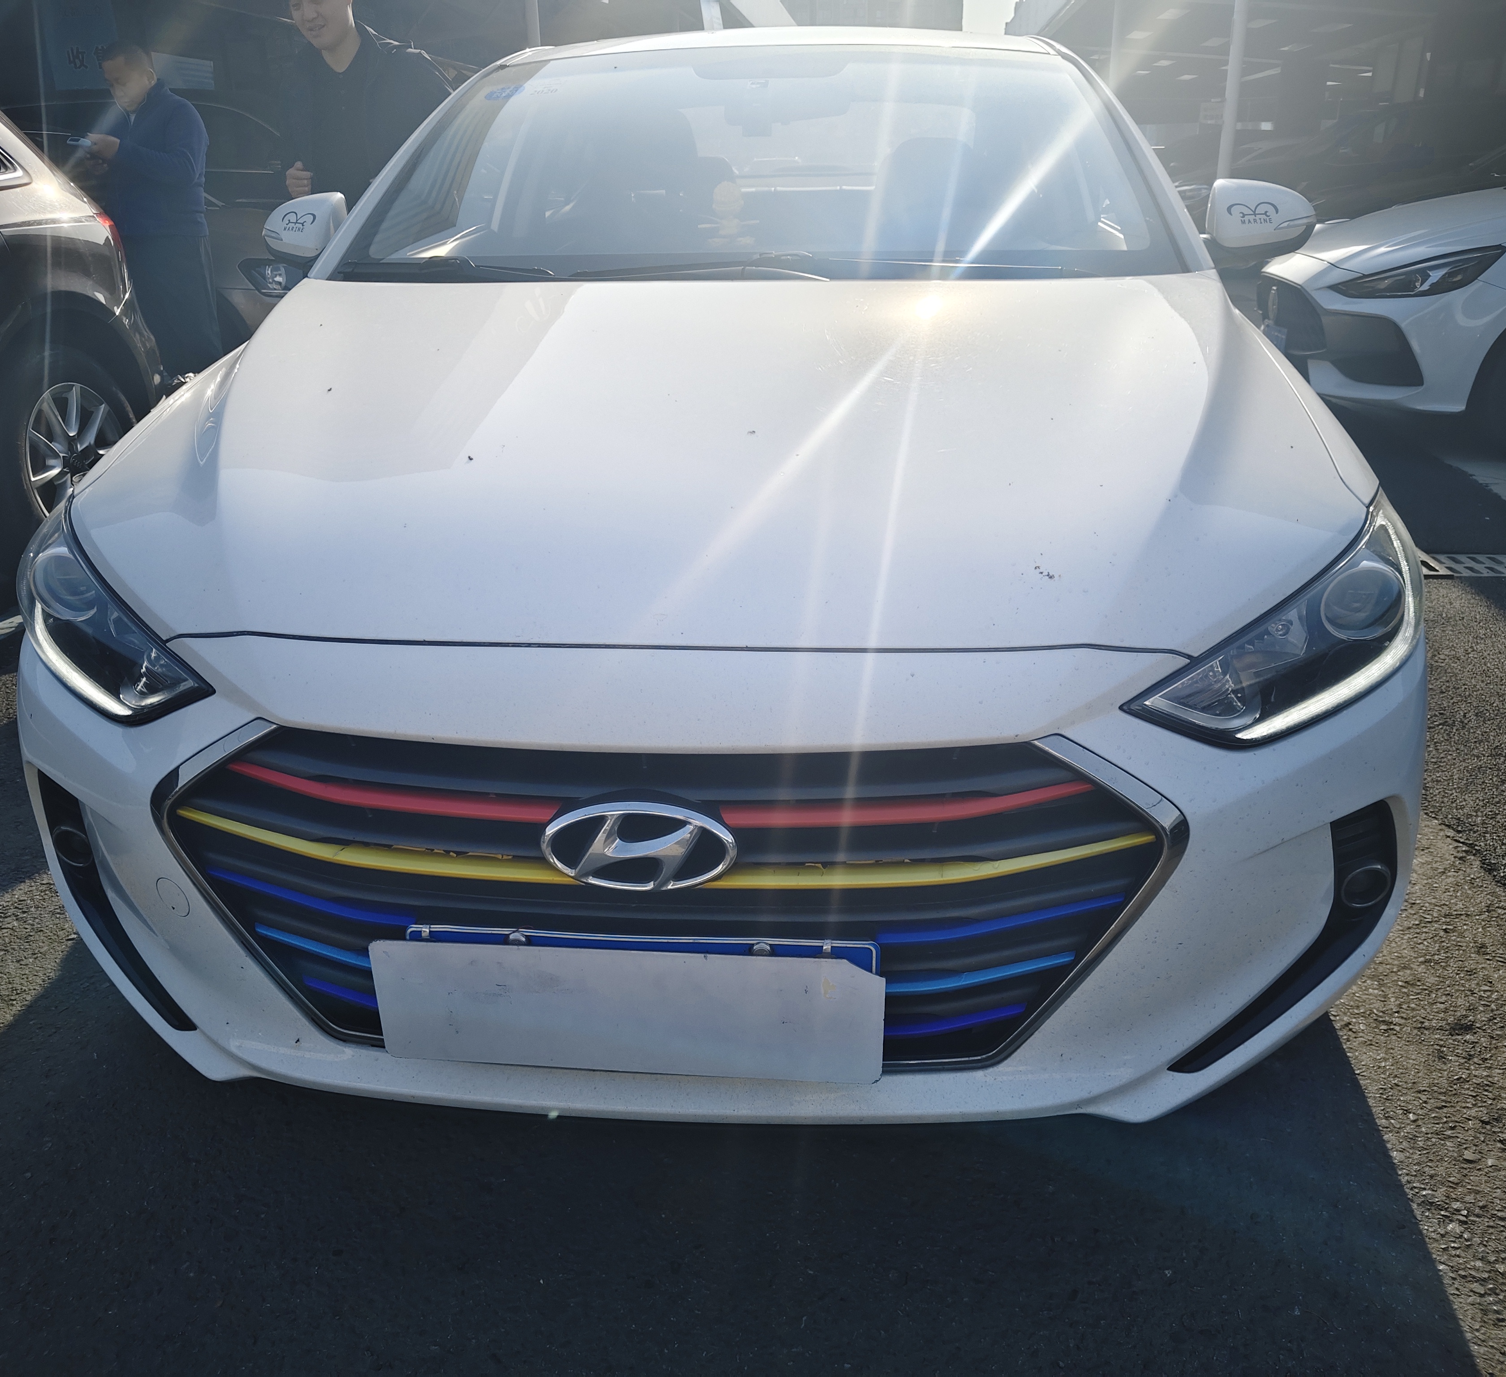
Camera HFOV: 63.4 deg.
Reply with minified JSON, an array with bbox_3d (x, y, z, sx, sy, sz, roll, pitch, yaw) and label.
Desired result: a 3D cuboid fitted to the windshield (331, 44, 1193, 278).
[{"bbox_3d":[0.019,-1.016,2.306,1.460,0.140,0.950,1,50,5],"label":"windshield"}]

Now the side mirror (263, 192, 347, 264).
[{"bbox_3d":[-0.909,-0.934,2.499,0.195,0.135,0.115,1,21,5],"label":"side mirror"}]

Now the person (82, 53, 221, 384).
[{"bbox_3d":[-2.429,-1.688,4.997,0.500,1.700,0.440,15,26,36],"label":"person"}]

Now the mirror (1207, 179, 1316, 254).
[{"bbox_3d":[0.964,-0.905,2.337,0.195,0.135,0.115,1,21,5],"label":"mirror"}]

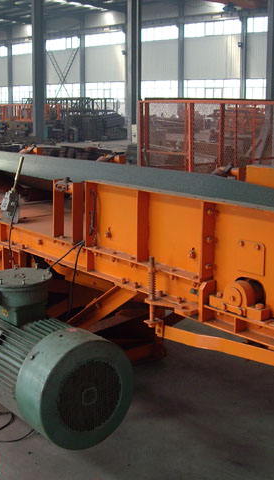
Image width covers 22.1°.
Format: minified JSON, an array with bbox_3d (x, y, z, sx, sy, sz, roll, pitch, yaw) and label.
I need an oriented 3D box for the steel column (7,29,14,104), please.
[{"bbox_3d":[-12.438,-16.430,69.047,0.400,8.700,0.270,-10,15,-40],"label":"steel column"}]

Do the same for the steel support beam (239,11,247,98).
[{"bbox_3d":[7.108,-11.864,46.906,0.400,8.200,0.270,-10,15,-40],"label":"steel support beam"}]

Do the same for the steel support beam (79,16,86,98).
[{"bbox_3d":[-4.643,-14.745,60.153,0.400,8.700,0.270,-10,15,-40],"label":"steel support beam"}]

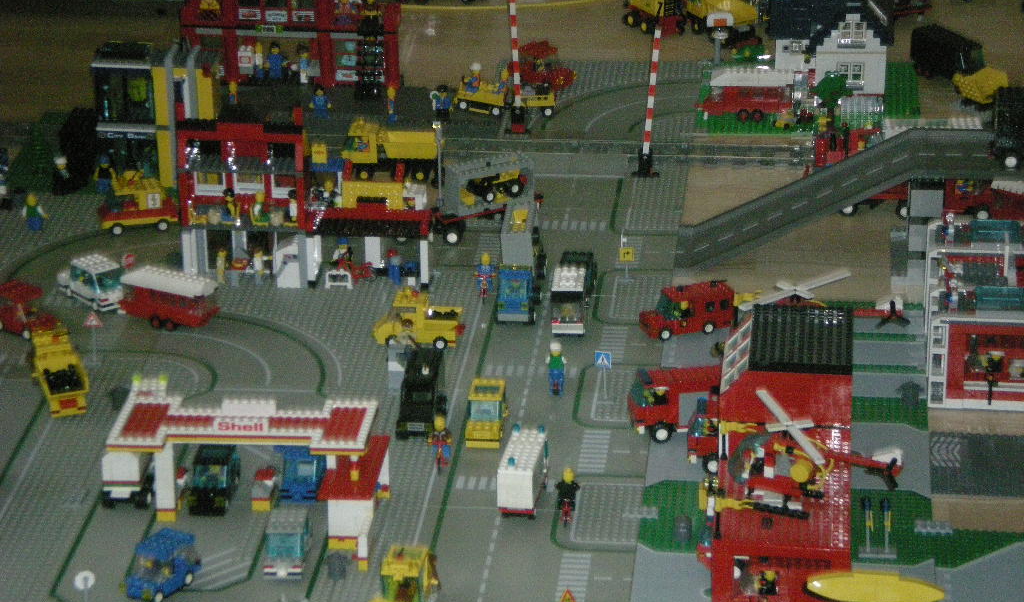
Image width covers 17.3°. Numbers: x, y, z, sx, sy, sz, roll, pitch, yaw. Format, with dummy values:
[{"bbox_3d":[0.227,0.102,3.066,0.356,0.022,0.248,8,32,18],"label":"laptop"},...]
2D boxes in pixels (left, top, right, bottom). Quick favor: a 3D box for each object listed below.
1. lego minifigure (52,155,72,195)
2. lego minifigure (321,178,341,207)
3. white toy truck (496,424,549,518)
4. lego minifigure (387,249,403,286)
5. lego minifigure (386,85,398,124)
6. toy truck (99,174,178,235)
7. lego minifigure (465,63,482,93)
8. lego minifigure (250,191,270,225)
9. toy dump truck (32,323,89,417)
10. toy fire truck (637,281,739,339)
[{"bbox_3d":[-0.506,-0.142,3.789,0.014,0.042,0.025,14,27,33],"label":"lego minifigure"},{"bbox_3d":[-0.192,-0.112,3.567,0.024,0.041,0.015,18,29,37],"label":"lego minifigure"},{"bbox_3d":[0.011,0.155,3.073,0.034,0.062,0.090,3,23,9],"label":"white toy truck"},{"bbox_3d":[-0.121,-0.037,3.503,0.016,0.039,0.020,15,27,33],"label":"lego minifigure"},{"bbox_3d":[-0.142,-0.233,4.004,0.014,0.041,0.025,-3,22,-6],"label":"lego minifigure"},{"bbox_3d":[-0.405,-0.105,3.650,0.086,0.057,0.036,-7,23,-16],"label":"toy truck"},{"bbox_3d":[-0.046,-0.265,4.002,0.023,0.032,0.021,8,23,19],"label":"lego minifigure"},{"bbox_3d":[-0.261,-0.100,3.526,0.022,0.031,0.024,1,22,5],"label":"lego minifigure"},{"bbox_3d":[-0.444,0.069,3.310,0.041,0.048,0.135,-7,23,-14],"label":"toy dump truck"},{"bbox_3d":[0.180,0.008,3.444,0.094,0.047,0.035,-8,24,-16],"label":"toy fire truck"}]

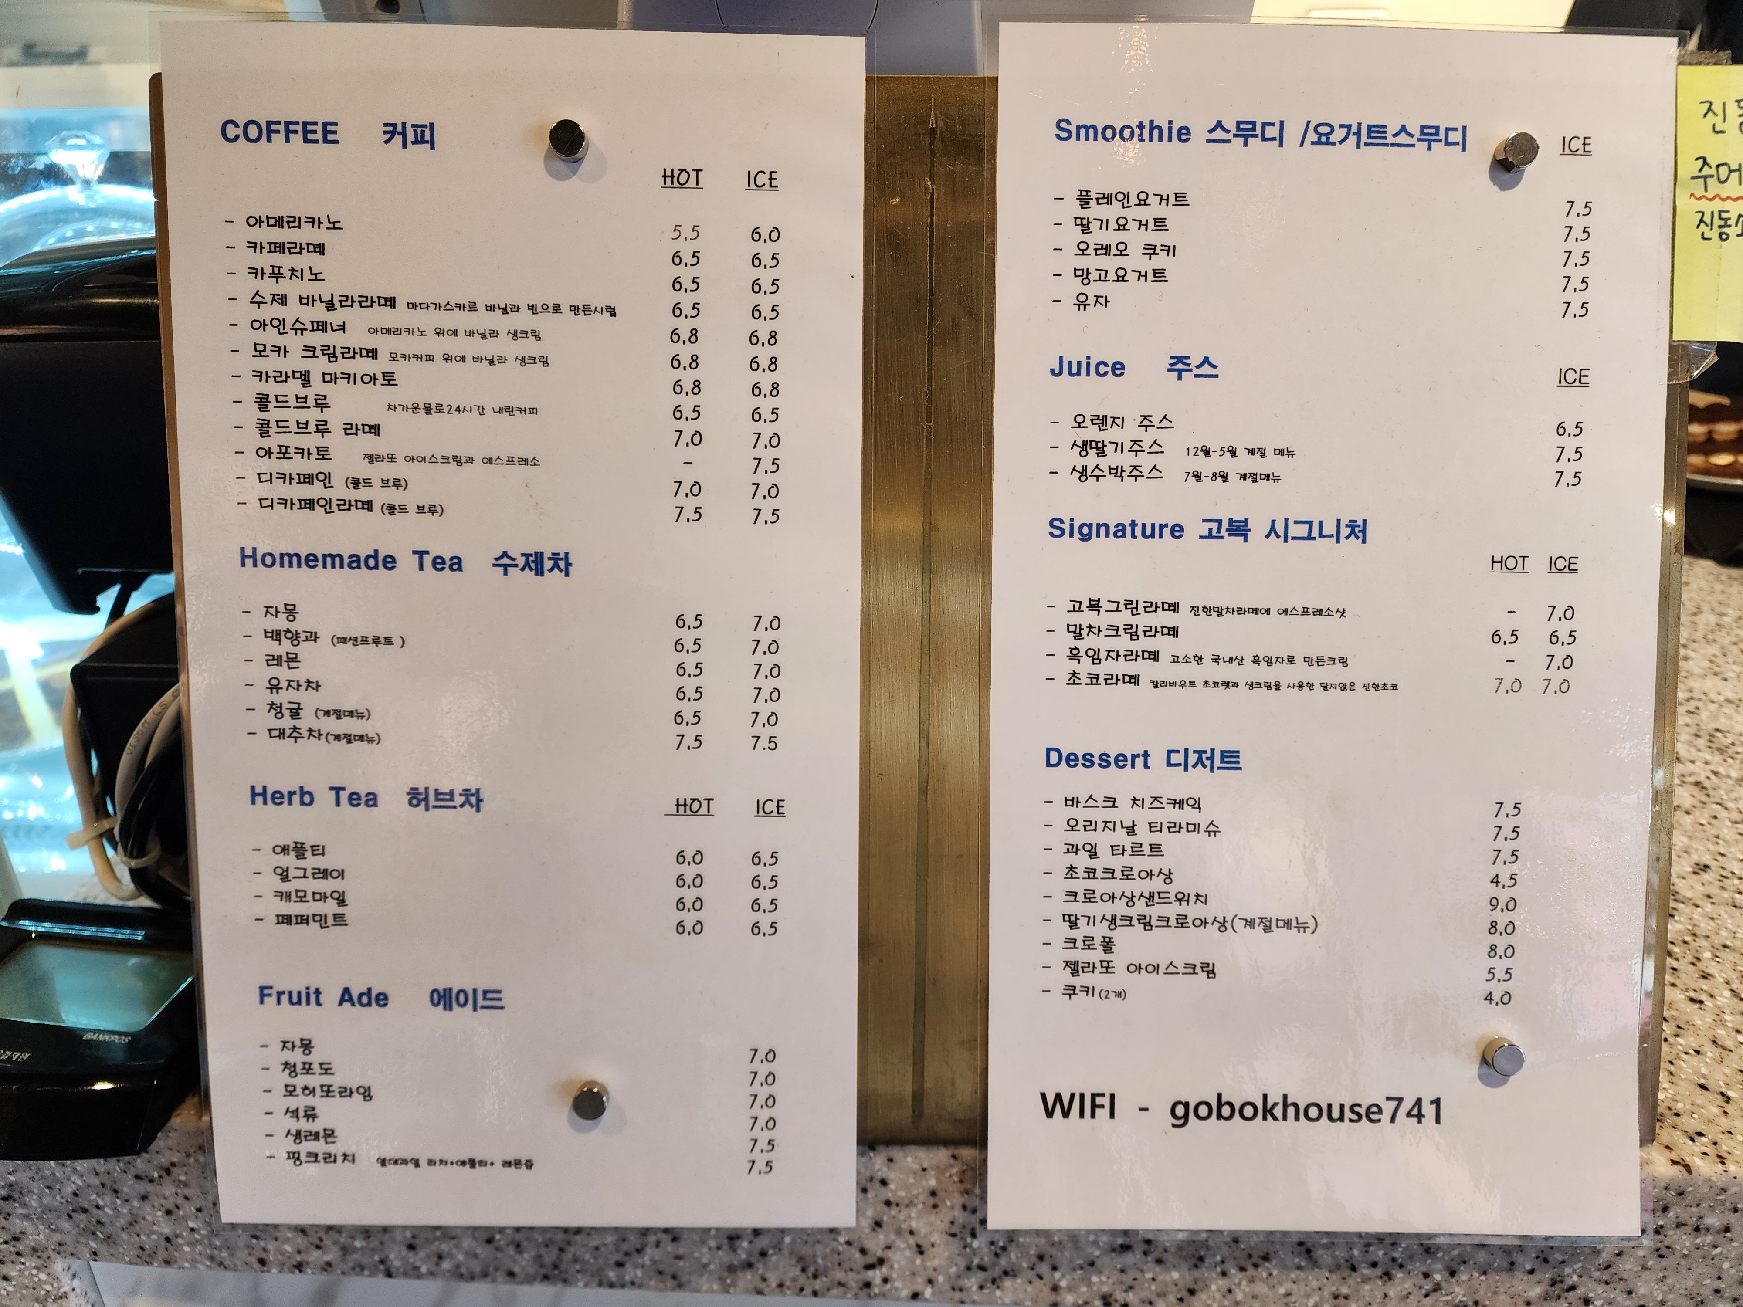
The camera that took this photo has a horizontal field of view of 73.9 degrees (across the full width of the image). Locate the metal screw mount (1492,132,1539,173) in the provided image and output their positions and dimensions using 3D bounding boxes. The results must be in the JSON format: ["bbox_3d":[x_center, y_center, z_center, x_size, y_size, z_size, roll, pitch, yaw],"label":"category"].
[{"bbox_3d":[0.188,-0.146,0.337,0.010,0.010,0.005,1,2,-1],"label":"metal screw mount"}]

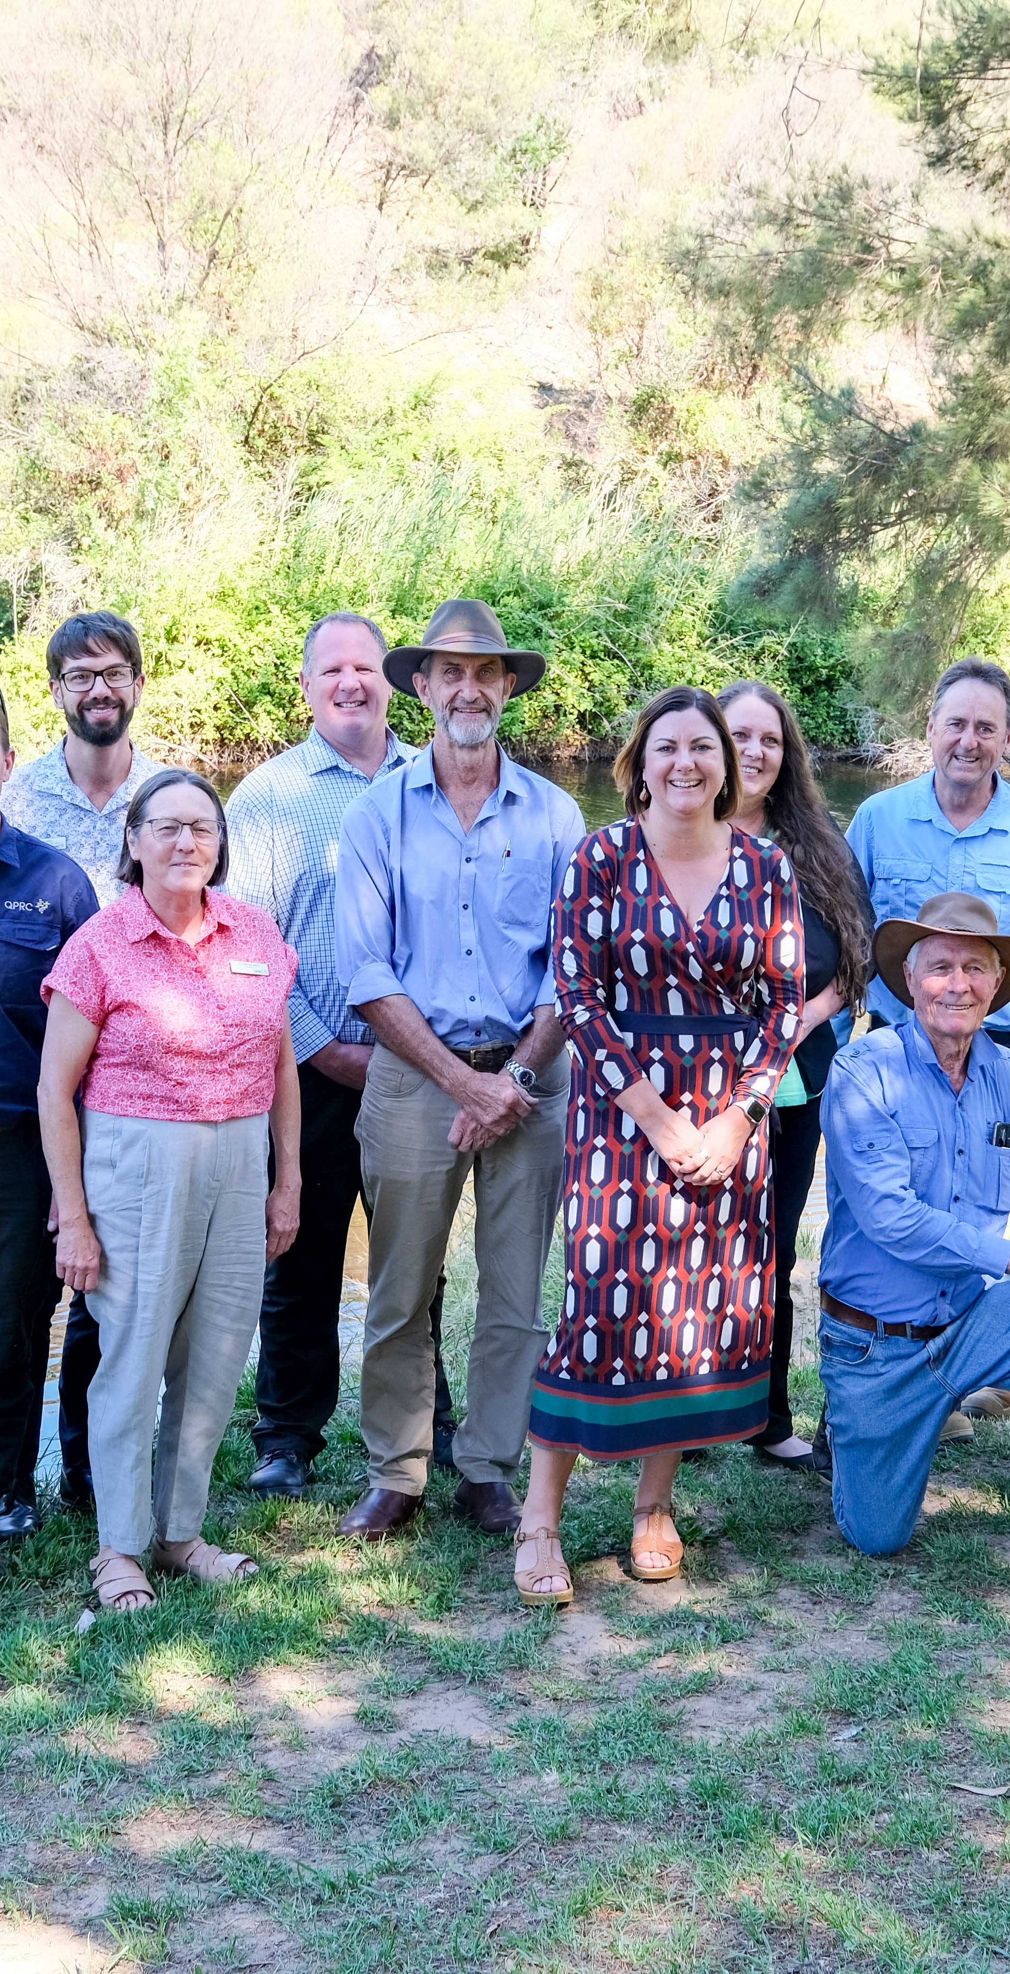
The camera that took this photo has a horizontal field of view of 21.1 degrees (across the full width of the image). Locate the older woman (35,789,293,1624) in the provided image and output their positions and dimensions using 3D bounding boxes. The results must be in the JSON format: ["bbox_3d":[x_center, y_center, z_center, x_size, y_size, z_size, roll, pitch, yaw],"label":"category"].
[{"bbox_3d":[-0.643,0.390,5.260,0.500,1.610,0.320,-2,6,-13],"label":"older woman"}]

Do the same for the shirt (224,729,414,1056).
[{"bbox_3d":[-0.347,-0.190,5.850,0.540,0.720,0.340,-1,6,-7],"label":"shirt"}]

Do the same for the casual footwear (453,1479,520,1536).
[{"bbox_3d":[-0.036,1.041,5.696,0.110,0.120,0.300,-2,8,-17],"label":"casual footwear"}]

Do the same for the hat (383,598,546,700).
[{"bbox_3d":[-0.081,-0.673,5.420,0.325,0.184,0.360,0,8,-2],"label":"hat"}]

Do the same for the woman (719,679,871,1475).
[{"bbox_3d":[0.604,0.187,5.930,0.460,1.700,0.320,1,6,9],"label":"woman"}]

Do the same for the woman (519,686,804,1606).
[{"bbox_3d":[0.301,0.301,5.155,0.540,1.735,0.400,0,8,2],"label":"woman"}]

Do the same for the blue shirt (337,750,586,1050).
[{"bbox_3d":[-0.087,-0.181,5.529,0.540,0.608,0.300,0,8,0],"label":"blue shirt"}]

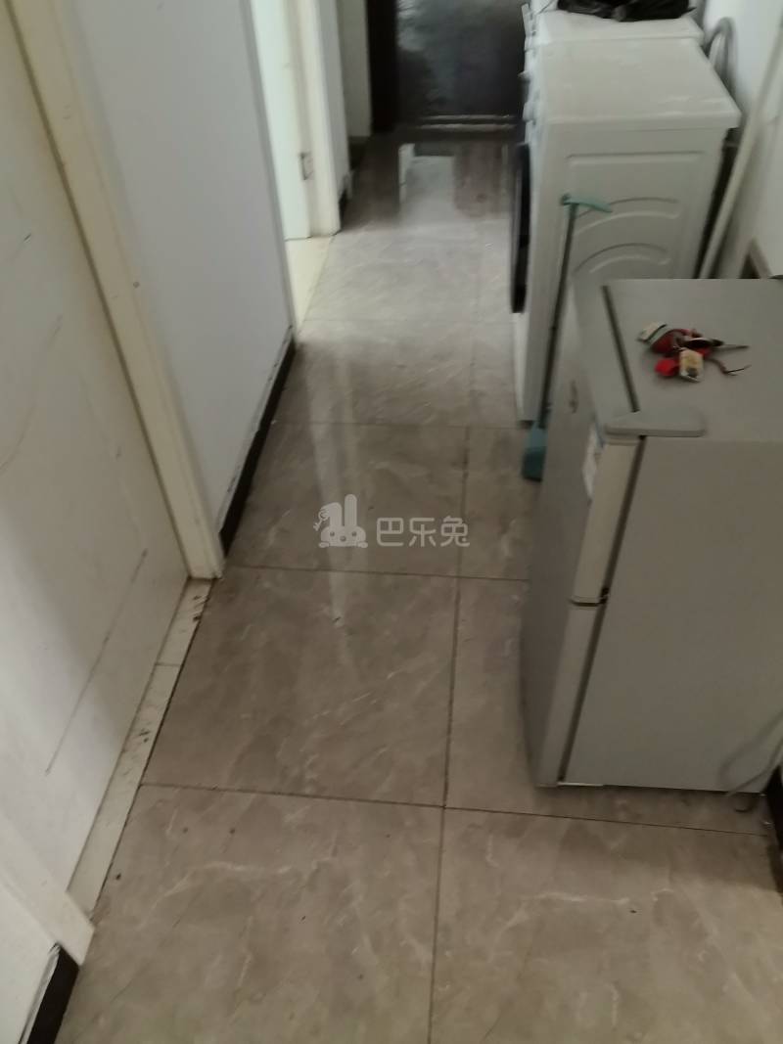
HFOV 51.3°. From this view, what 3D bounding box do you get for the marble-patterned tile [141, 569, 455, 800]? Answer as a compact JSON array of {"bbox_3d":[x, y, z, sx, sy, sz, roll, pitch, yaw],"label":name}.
[{"bbox_3d":[-0.167,0.336,1.825,0.605,0.020,0.600,2,45,6],"label":"marble-patterned tile"}]

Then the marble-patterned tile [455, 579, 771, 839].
[{"bbox_3d":[0.432,0.361,1.761,0.600,0.020,0.600,2,45,6],"label":"marble-patterned tile"}]

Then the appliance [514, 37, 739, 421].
[{"bbox_3d":[0.593,-0.803,2.329,0.472,0.850,0.613,2,45,6],"label":"appliance"}]

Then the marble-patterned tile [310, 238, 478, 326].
[{"bbox_3d":[0.024,-0.920,3.103,0.600,0.020,0.610,2,45,6],"label":"marble-patterned tile"}]

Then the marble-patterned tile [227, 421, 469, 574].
[{"bbox_3d":[-0.104,-0.082,2.231,0.600,0.010,0.600,2,44,6],"label":"marble-patterned tile"}]

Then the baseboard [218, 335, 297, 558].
[{"bbox_3d":[-0.386,-0.281,2.413,0.019,0.073,0.965,2,45,6],"label":"baseboard"}]

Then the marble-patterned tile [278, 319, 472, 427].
[{"bbox_3d":[-0.039,-0.499,2.674,0.600,0.020,0.600,2,45,6],"label":"marble-patterned tile"}]

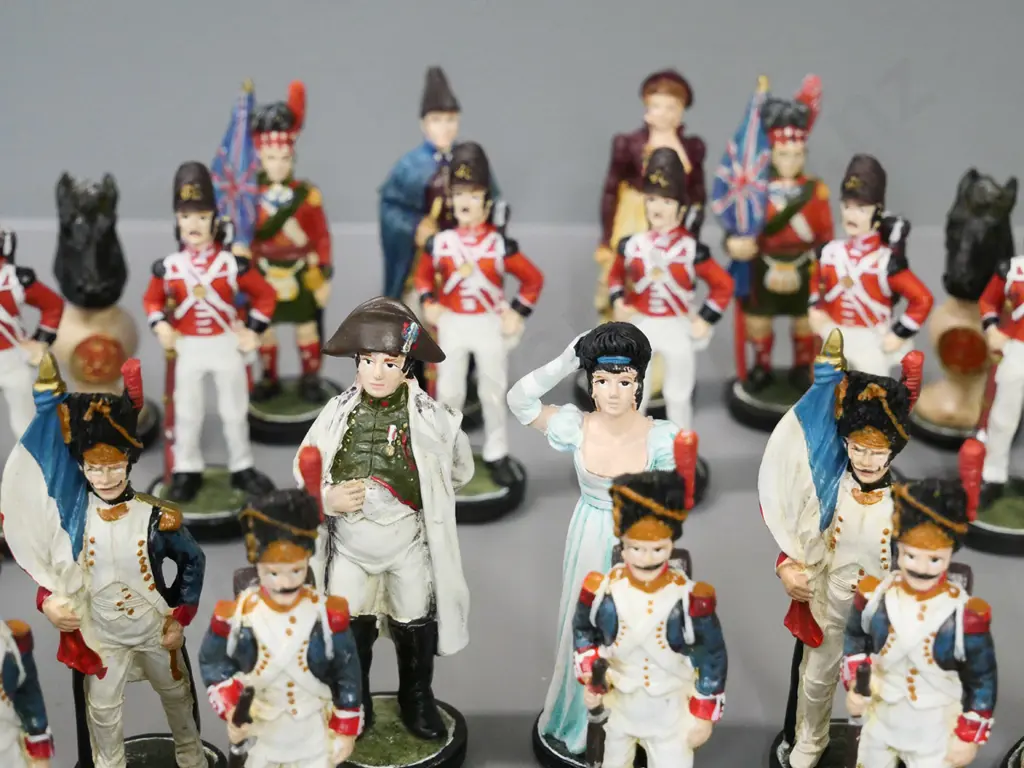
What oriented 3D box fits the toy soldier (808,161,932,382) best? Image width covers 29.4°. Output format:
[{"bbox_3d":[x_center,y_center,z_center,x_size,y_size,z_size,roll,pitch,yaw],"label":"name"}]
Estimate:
[{"bbox_3d":[0.085,-0.011,0.477,0.034,0.094,0.034,12,28,24],"label":"toy soldier"}]

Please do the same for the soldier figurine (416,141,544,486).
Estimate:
[{"bbox_3d":[-0.011,-0.014,0.482,0.035,0.095,0.033,3,26,5],"label":"soldier figurine"}]

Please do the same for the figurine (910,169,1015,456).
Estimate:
[{"bbox_3d":[0.111,-0.019,0.463,0.028,0.064,0.029,15,27,31],"label":"figurine"}]

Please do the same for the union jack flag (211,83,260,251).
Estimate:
[{"bbox_3d":[-0.071,-0.055,0.505,0.013,0.046,0.008,-3,26,-7],"label":"union jack flag"}]

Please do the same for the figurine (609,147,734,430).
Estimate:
[{"bbox_3d":[0.032,-0.011,0.423,0.030,0.082,0.028,5,24,12],"label":"figurine"}]

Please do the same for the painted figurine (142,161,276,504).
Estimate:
[{"bbox_3d":[-0.065,-0.009,0.417,0.030,0.082,0.028,0,23,0],"label":"painted figurine"}]

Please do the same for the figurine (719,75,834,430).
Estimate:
[{"bbox_3d":[0.073,-0.037,0.527,0.038,0.096,0.033,4,26,8],"label":"figurine"}]

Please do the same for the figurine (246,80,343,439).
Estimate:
[{"bbox_3d":[-0.055,-0.030,0.463,0.029,0.085,0.028,-1,23,-2],"label":"figurine"}]

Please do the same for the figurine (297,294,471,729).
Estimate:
[{"bbox_3d":[-0.021,0.026,0.328,0.030,0.087,0.028,2,23,6],"label":"figurine"}]

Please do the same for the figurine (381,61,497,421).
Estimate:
[{"bbox_3d":[-0.020,-0.038,0.528,0.033,0.099,0.033,-4,26,-9],"label":"figurine"}]

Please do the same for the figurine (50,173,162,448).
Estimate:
[{"bbox_3d":[-0.112,-0.022,0.524,0.031,0.072,0.032,-6,26,-12],"label":"figurine"}]

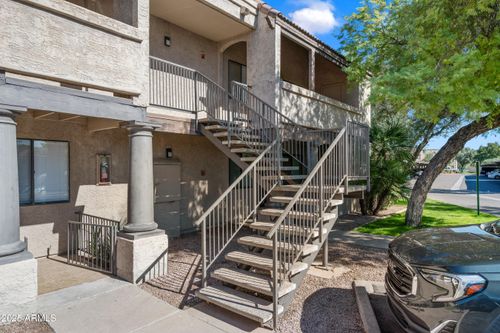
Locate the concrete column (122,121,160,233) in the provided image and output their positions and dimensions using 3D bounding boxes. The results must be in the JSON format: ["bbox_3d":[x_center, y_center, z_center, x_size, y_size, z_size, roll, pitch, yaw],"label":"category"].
[{"bbox_3d":[-1.777,0.180,4.766,0.530,1.740,0.530,0,0,41],"label":"concrete column"}]

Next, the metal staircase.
[{"bbox_3d":[-0.109,-0.212,5.274,3.457,3.904,3.251,0,0,41],"label":"metal staircase"}]

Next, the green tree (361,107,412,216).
[{"bbox_3d":[4.779,-0.178,10.400,2.050,3.650,2.000,0,0,0],"label":"green tree"}]

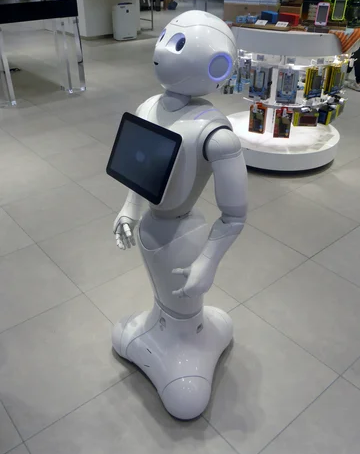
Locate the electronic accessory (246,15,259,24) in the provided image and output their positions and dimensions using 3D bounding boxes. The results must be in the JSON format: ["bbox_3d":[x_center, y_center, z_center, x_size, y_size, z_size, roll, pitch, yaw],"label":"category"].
[{"bbox_3d":[0.447,-1.278,2.652,0.050,0.044,0.042,26,41,34],"label":"electronic accessory"}]

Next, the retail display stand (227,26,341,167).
[{"bbox_3d":[0.730,-0.978,3.093,0.940,0.910,0.940,7,34,10],"label":"retail display stand"}]

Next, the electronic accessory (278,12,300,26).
[{"bbox_3d":[0.671,-1.257,2.610,0.050,0.056,0.115,-21,39,-29],"label":"electronic accessory"}]

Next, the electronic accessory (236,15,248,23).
[{"bbox_3d":[0.384,-1.289,2.669,0.050,0.044,0.042,19,38,26],"label":"electronic accessory"}]

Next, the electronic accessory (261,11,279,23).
[{"bbox_3d":[0.564,-1.303,2.681,0.050,0.054,0.110,-18,37,-26],"label":"electronic accessory"}]

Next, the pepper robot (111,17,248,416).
[{"bbox_3d":[0.025,0.003,1.317,0.440,1.210,0.490,-24,40,-32],"label":"pepper robot"}]

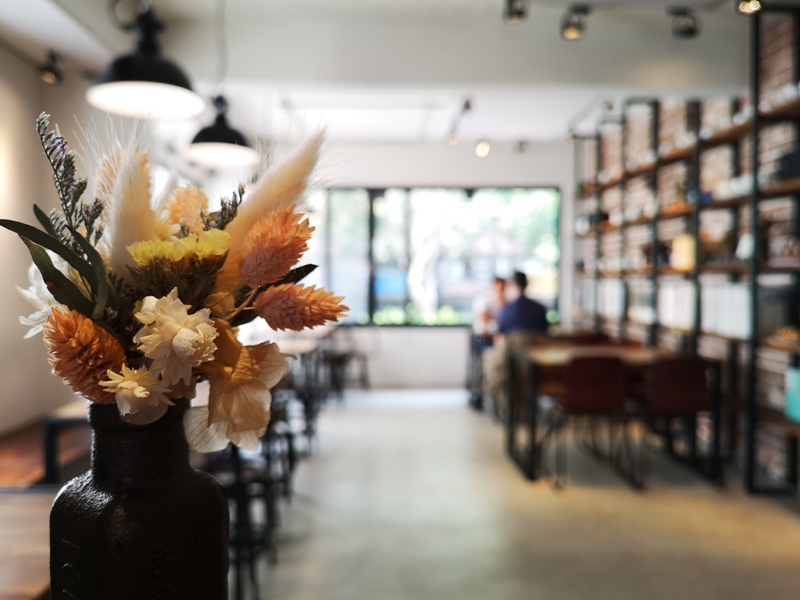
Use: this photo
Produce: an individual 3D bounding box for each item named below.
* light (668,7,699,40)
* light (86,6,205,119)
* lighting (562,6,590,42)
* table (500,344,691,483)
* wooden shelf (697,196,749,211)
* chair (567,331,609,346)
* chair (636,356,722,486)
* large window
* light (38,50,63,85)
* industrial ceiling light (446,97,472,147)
[{"bbox_3d":[1.744,-1.703,3.831,0.145,0.180,0.150,0,2,0],"label":"light"},{"bbox_3d":[-0.894,-0.875,2.168,0.410,0.360,0.410,0,2,0],"label":"light"},{"bbox_3d":[1.074,-1.703,3.828,0.145,0.180,0.150,0,2,0],"label":"lighting"},{"bbox_3d":[1.452,0.772,4.465,1.270,0.750,0.840,0,2,0],"label":"table"},{"bbox_3d":[2.273,-0.644,4.159,0.300,0.045,0.750,0,2,0],"label":"wooden shelf"},{"bbox_3d":[1.669,0.706,5.354,0.500,0.800,0.530,0,2,0],"label":"chair"},{"bbox_3d":[1.758,0.757,4.166,0.500,0.800,0.530,0,2,0],"label":"chair"},{"bbox_3d":[0.380,-0.516,7.438,3.080,1.660,0.100,0,2,0],"label":"large window"},{"bbox_3d":[-2.538,-1.685,4.474,0.140,0.210,0.150,0,2,0],"label":"light"},{"bbox_3d":[0.619,-1.790,6.345,0.170,0.240,1.200,0,2,0],"label":"industrial ceiling light"}]

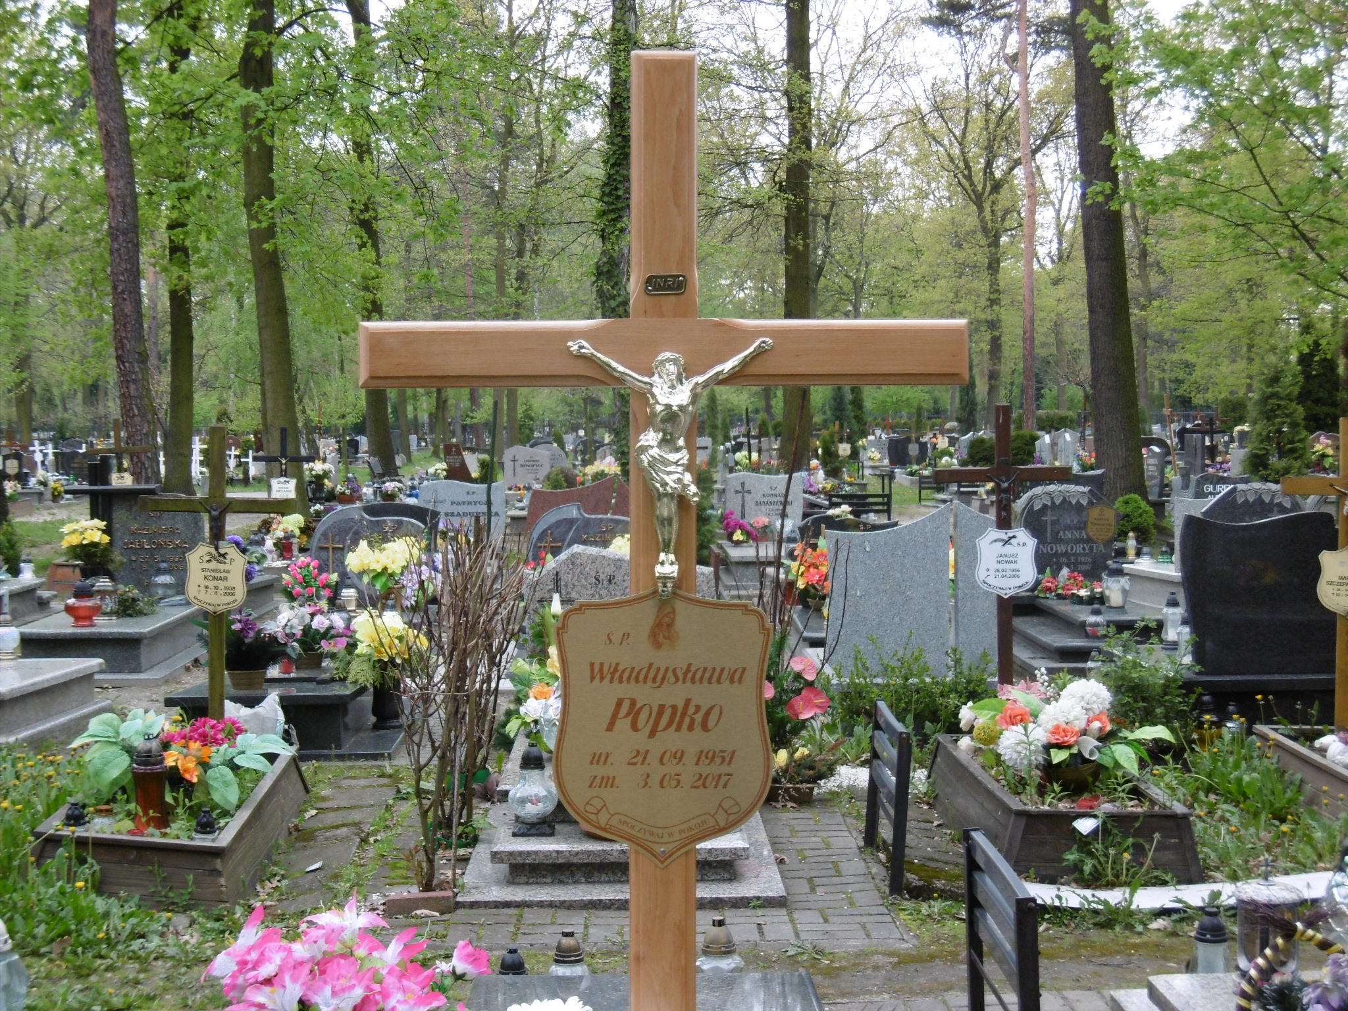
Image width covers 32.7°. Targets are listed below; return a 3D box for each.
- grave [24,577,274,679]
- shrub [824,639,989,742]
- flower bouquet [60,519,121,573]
[{"bbox_3d":[-3.440,0.819,14.544,0.880,0.310,2.600,0,2,-2],"label":"grave"},{"bbox_3d":[1.147,0.906,11.200,0.830,0.520,0.500,0,2,-2],"label":"shrub"},{"bbox_3d":[-3.831,0.270,15.100,0.420,0.390,0.380,0,2,-2],"label":"flower bouquet"}]

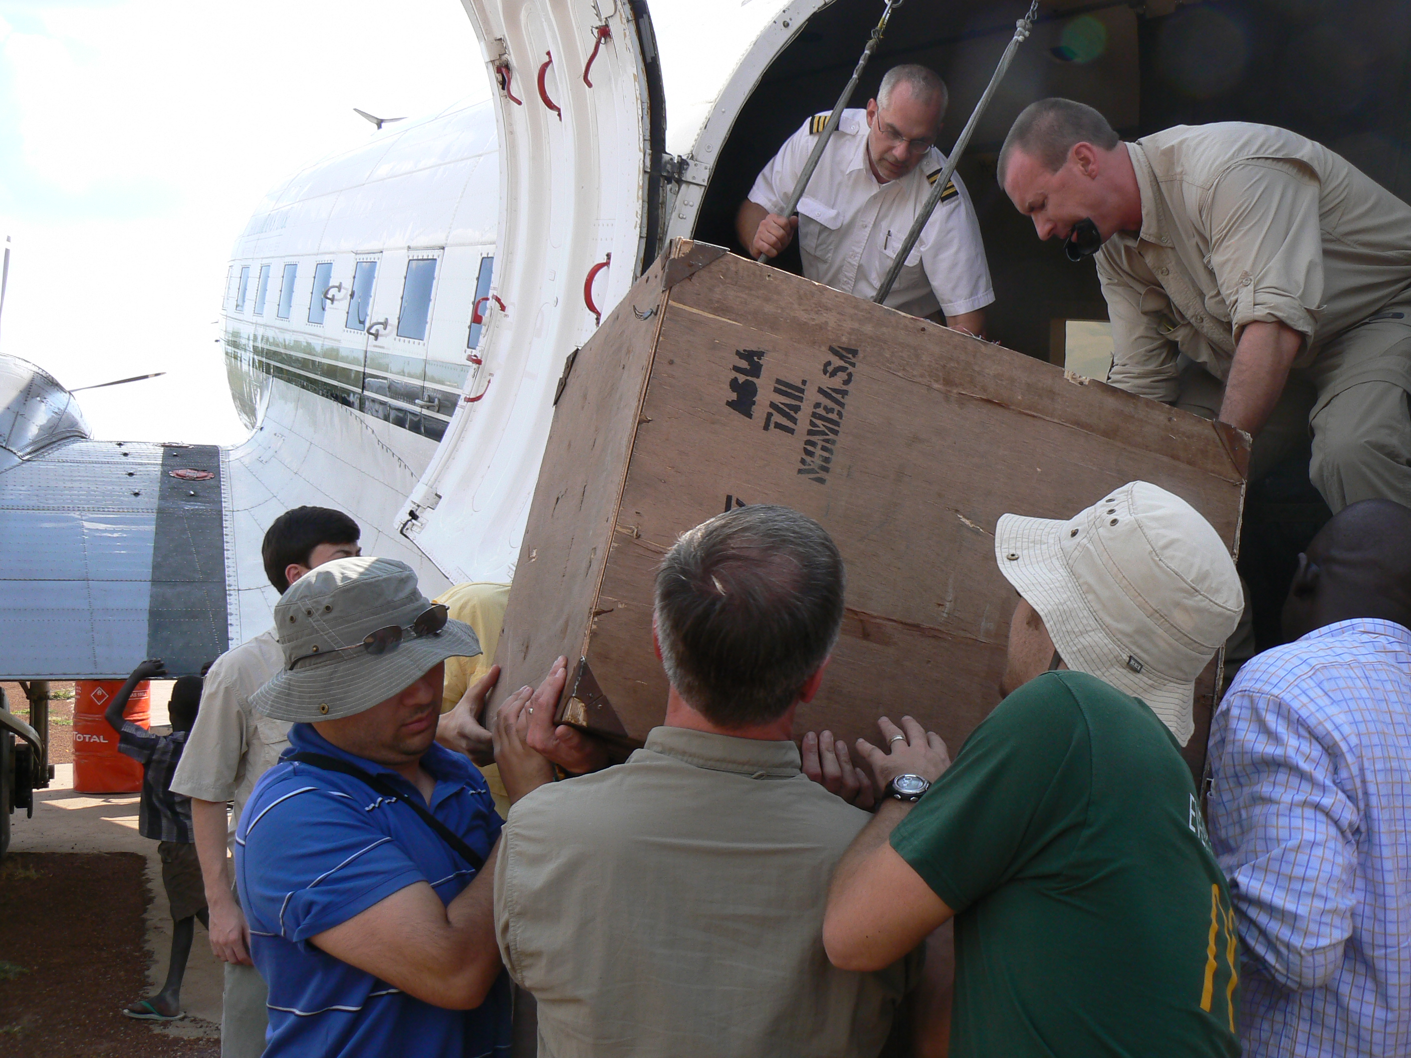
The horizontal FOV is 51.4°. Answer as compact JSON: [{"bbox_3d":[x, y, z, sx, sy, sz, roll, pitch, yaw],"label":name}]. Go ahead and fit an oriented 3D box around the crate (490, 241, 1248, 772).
[{"bbox_3d":[0.214,0.090,2.155,0.877,0.622,0.566,16,-14,-16],"label":"crate"}]

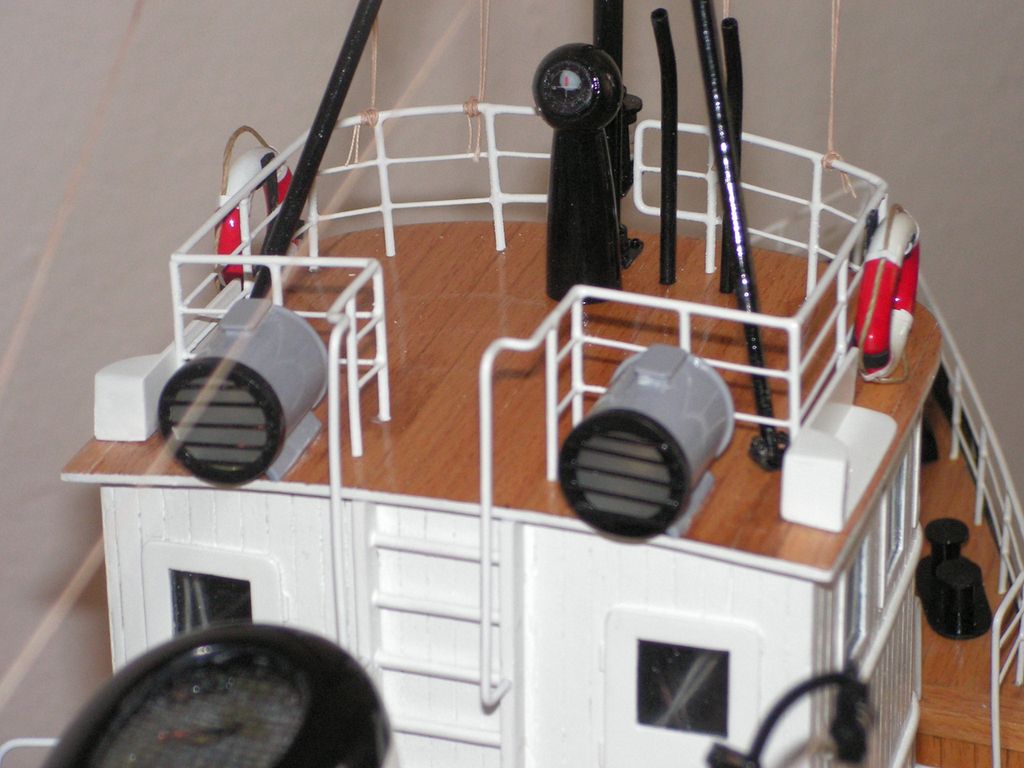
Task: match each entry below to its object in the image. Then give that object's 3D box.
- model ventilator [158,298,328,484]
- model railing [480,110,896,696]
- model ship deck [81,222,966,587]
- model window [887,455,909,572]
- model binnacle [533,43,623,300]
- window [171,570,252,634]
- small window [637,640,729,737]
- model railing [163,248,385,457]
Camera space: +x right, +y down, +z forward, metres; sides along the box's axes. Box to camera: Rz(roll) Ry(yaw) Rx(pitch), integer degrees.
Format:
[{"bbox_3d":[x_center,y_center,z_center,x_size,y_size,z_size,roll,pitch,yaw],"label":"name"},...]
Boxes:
[{"bbox_3d":[-0.052,0.002,0.610,0.026,0.030,0.033,7,25,15],"label":"model ventilator"},{"bbox_3d":[0.038,0.005,0.639,0.063,0.074,0.145,7,25,15],"label":"model railing"},{"bbox_3d":[0.006,-0.004,0.664,0.166,0.010,0.150,7,25,15],"label":"model ship deck"},{"bbox_3d":[0.085,0.028,0.668,0.002,0.023,0.020,7,25,15],"label":"model window"},{"bbox_3d":[0.015,-0.049,0.683,0.020,0.058,0.020,7,25,15],"label":"model binnacle"},{"bbox_3d":[-0.062,0.049,0.632,0.019,0.019,0.002,7,25,15],"label":"window"},{"bbox_3d":[0.034,0.061,0.605,0.019,0.019,0.002,7,25,15],"label":"small window"},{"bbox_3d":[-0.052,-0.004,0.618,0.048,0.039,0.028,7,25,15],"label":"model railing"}]

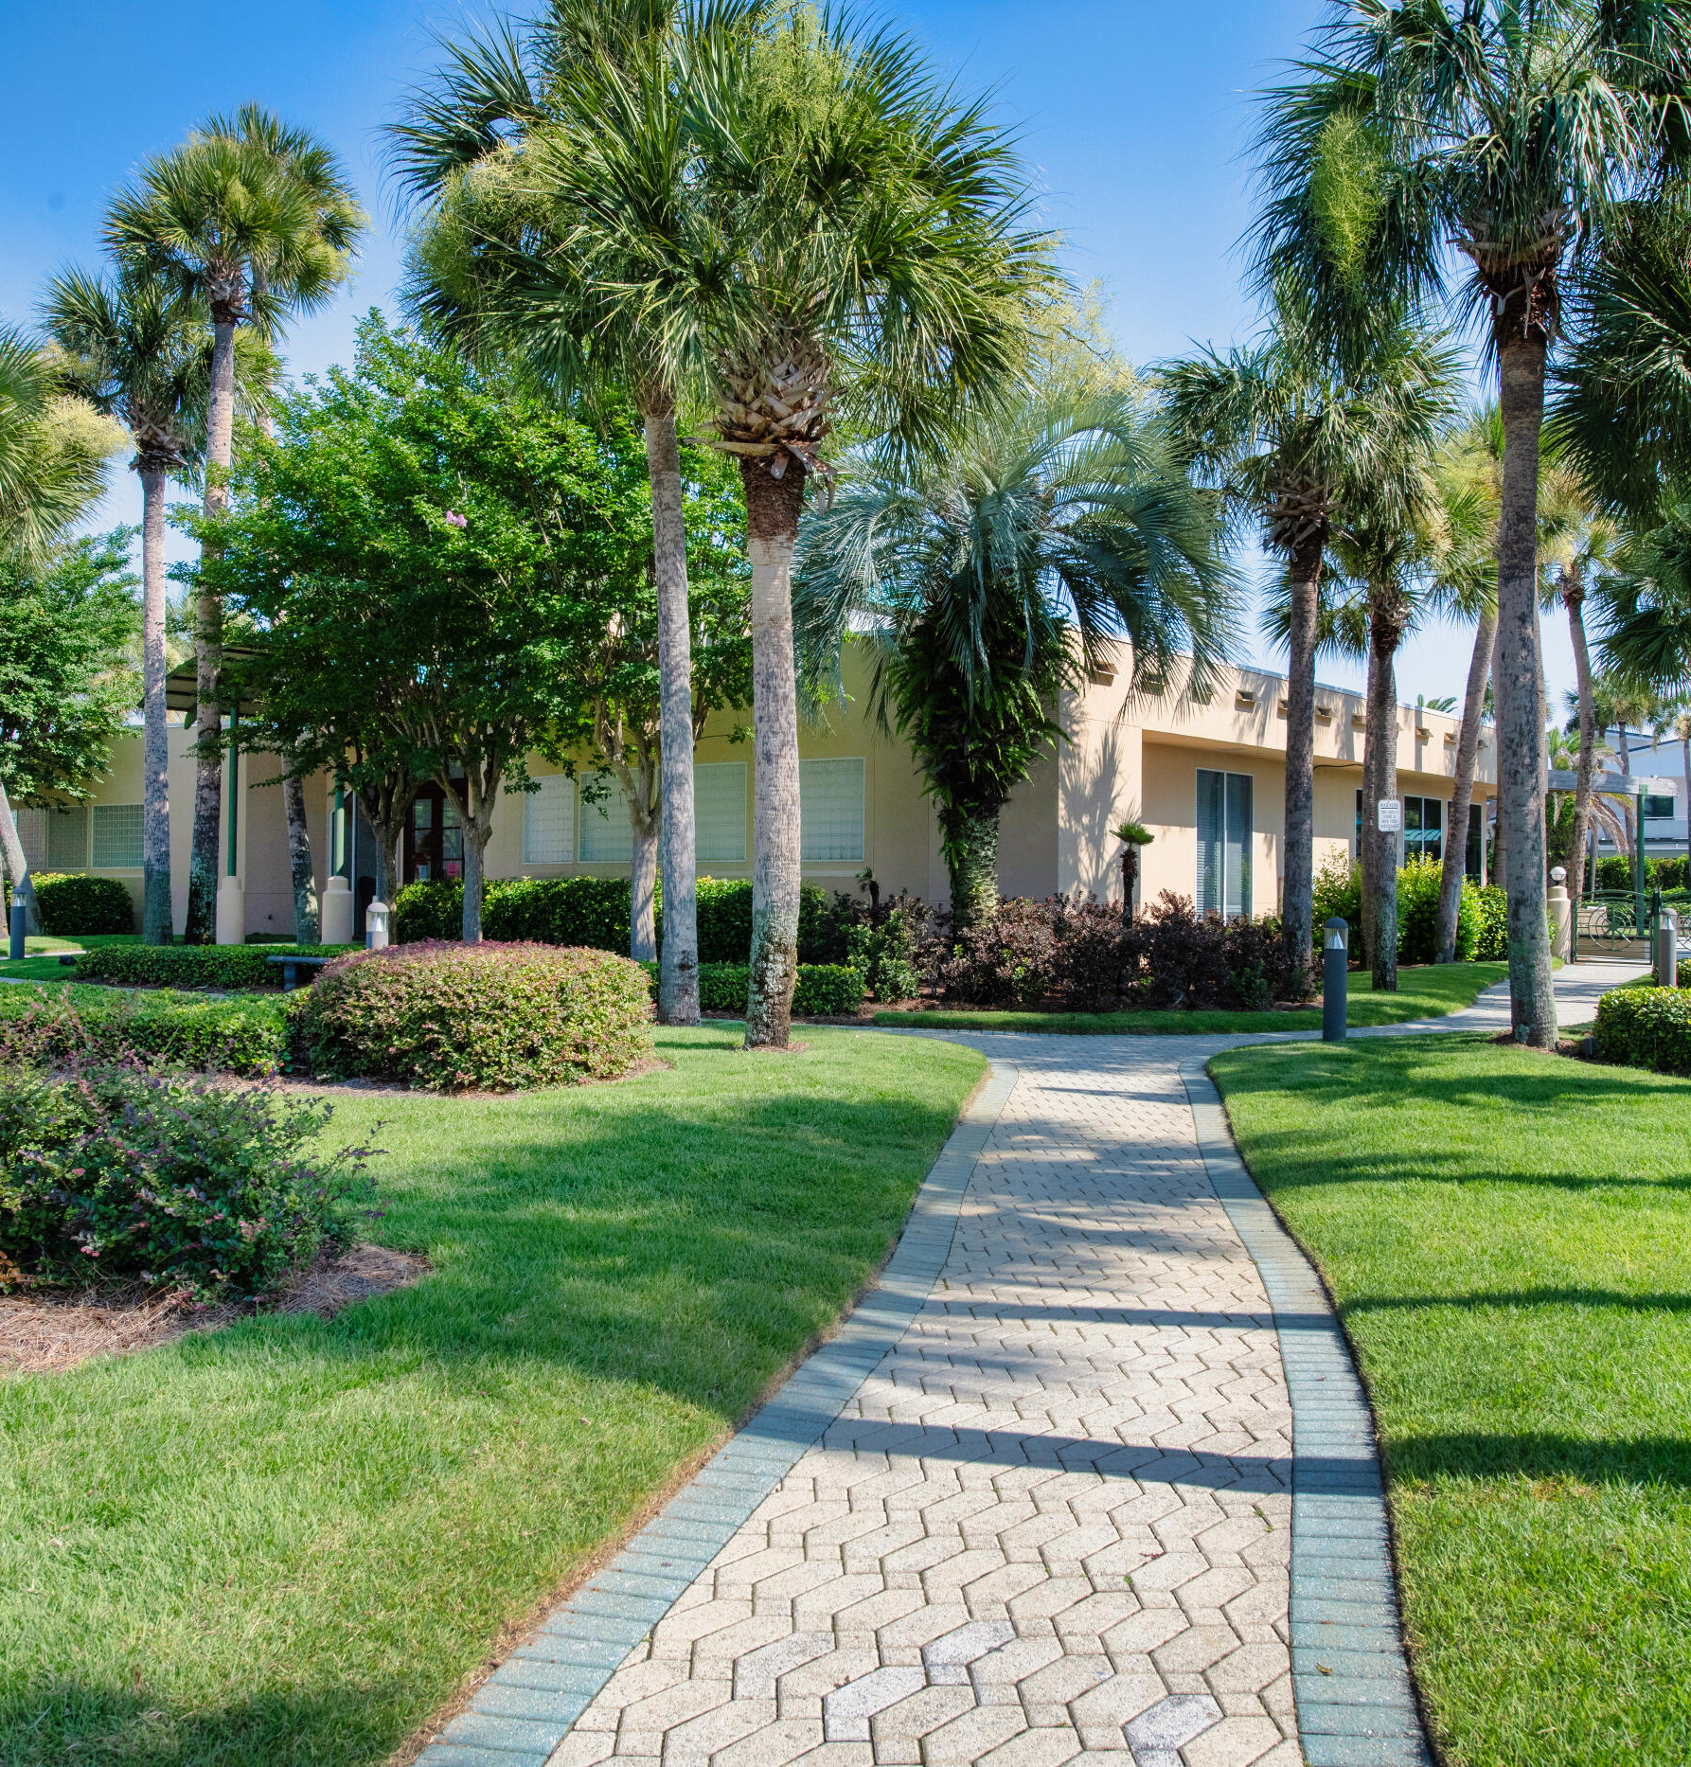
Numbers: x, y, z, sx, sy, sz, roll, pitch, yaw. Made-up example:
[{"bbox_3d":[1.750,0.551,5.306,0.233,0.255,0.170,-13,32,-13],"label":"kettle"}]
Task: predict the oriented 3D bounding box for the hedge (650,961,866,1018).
[{"bbox_3d":[-0.995,1.072,17.901,2.450,0.550,0.800,0,0,10],"label":"hedge"}]

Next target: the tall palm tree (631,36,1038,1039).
[{"bbox_3d":[-0.009,-2.982,14.522,3.500,8.700,3.400,0,0,0],"label":"tall palm tree"}]

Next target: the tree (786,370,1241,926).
[{"bbox_3d":[2.223,-2.571,22.300,5.600,7.890,5.400,0,0,0],"label":"tree"}]

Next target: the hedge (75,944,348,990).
[{"bbox_3d":[-8.008,1.008,21.500,3.900,0.500,1.700,0,0,27],"label":"hedge"}]

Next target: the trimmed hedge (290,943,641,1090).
[{"bbox_3d":[-2.742,0.881,12.502,2.550,0.970,2.200,0,0,0],"label":"trimmed hedge"}]

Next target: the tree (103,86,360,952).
[{"bbox_3d":[-9.402,-5.134,26.032,3.600,12.800,3.500,0,0,0],"label":"tree"}]

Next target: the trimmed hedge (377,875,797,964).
[{"bbox_3d":[-3.654,0.634,25.000,8.200,1.370,1.500,0,0,35],"label":"trimmed hedge"}]

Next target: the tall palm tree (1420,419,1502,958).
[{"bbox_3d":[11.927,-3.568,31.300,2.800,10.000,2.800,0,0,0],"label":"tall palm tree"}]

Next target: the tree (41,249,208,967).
[{"bbox_3d":[-10.723,-3.999,25.300,2.600,10.430,2.600,0,0,0],"label":"tree"}]

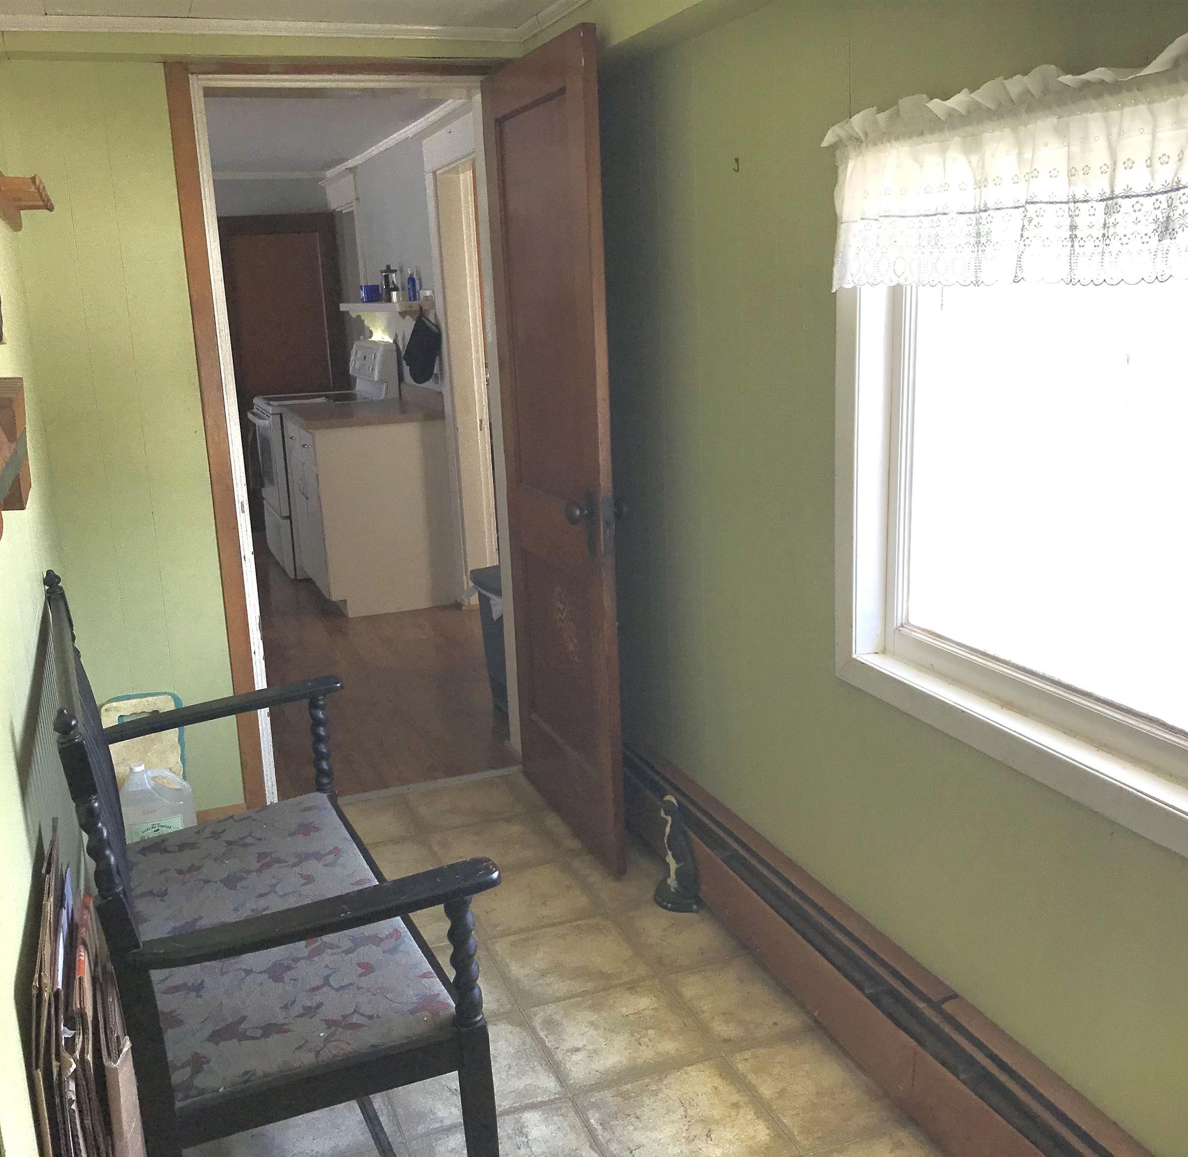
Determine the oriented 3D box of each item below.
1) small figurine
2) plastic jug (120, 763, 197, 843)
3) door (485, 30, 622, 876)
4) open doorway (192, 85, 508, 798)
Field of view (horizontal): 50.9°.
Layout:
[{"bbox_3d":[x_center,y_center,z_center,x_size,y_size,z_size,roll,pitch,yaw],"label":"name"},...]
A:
[{"bbox_3d":[0.188,0.642,2.945,0.090,0.279,0.096,-7,14,-19],"label":"small figurine"},{"bbox_3d":[-1.128,0.616,3.244,0.186,0.295,0.126,-7,14,-19],"label":"plastic jug"},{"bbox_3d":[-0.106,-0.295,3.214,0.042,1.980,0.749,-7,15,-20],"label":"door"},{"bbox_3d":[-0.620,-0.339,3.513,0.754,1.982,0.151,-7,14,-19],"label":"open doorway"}]

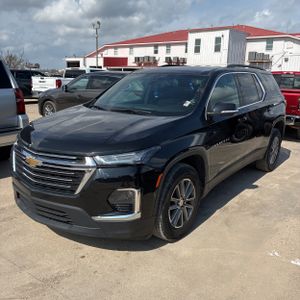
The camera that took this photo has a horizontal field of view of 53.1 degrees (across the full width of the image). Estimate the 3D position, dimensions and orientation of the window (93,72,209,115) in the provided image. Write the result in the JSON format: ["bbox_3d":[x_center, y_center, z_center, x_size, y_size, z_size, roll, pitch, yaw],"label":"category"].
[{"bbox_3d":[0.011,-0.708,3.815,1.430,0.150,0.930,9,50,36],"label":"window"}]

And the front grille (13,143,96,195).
[{"bbox_3d":[-0.976,0.149,2.682,1.260,0.415,0.230,9,15,36],"label":"front grille"}]

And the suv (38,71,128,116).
[{"bbox_3d":[-2.099,-2.007,11.297,4.620,1.700,1.850,6,13,25],"label":"suv"}]

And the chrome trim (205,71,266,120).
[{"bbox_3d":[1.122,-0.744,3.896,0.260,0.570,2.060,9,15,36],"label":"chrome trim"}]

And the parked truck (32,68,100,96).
[{"bbox_3d":[-3.300,-3.321,15.876,2.040,1.920,5.850,7,14,29],"label":"parked truck"}]

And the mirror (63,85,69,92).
[{"bbox_3d":[-2.971,-2.167,10.500,0.130,0.190,0.220,6,13,25],"label":"mirror"}]

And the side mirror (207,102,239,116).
[{"bbox_3d":[0.764,-0.417,3.126,0.250,0.180,0.180,9,15,36],"label":"side mirror"}]

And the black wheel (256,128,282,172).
[{"bbox_3d":[2.104,-0.010,5.331,0.255,0.788,0.788,9,15,36],"label":"black wheel"}]

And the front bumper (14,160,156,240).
[{"bbox_3d":[-0.859,0.364,2.887,1.940,0.630,0.620,9,15,36],"label":"front bumper"}]

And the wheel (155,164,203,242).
[{"bbox_3d":[0.237,0.493,2.945,0.255,0.788,0.788,9,15,36],"label":"wheel"}]

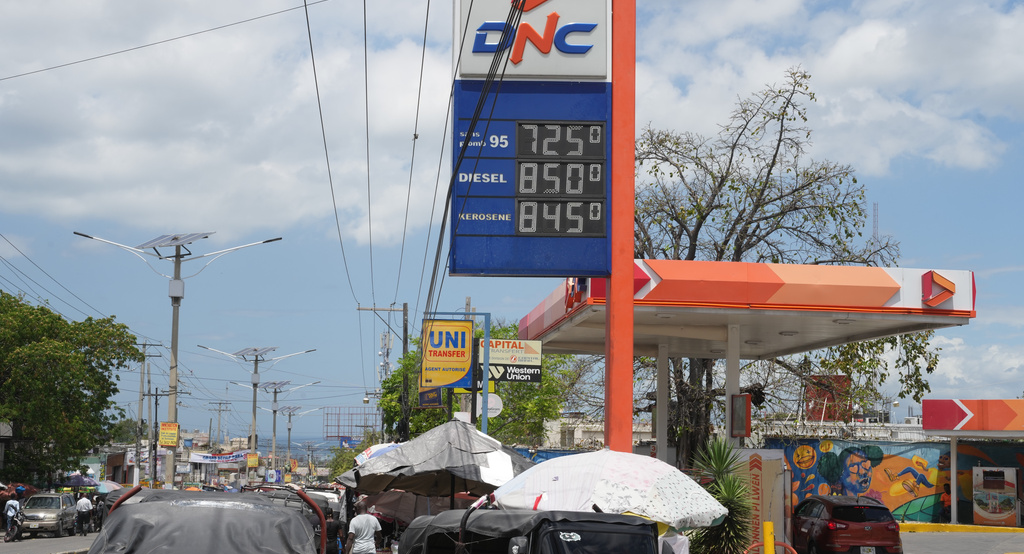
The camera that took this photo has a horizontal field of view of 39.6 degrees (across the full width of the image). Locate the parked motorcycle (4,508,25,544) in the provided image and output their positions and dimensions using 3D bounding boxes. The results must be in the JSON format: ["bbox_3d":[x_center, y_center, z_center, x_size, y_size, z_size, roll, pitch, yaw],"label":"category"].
[{"bbox_3d":[-18.476,9.248,52.800,0.750,1.120,1.900,-2,-7,25],"label":"parked motorcycle"}]

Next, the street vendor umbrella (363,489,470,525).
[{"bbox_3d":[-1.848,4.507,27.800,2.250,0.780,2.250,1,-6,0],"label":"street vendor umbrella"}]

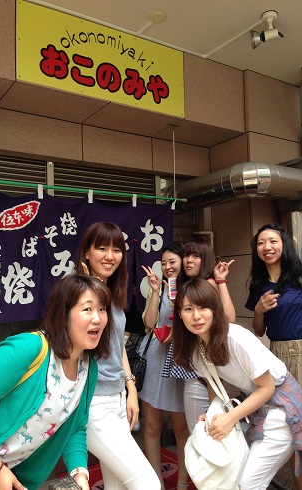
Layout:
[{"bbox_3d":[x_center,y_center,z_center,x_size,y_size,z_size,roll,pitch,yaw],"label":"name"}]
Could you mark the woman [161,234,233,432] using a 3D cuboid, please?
[{"bbox_3d":[0.317,0.762,2.936,0.500,1.604,0.380,-2,-5,14],"label":"woman"}]

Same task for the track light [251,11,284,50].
[{"bbox_3d":[0.843,-1.544,3.375,0.232,0.223,0.133,-2,-5,5],"label":"track light"}]

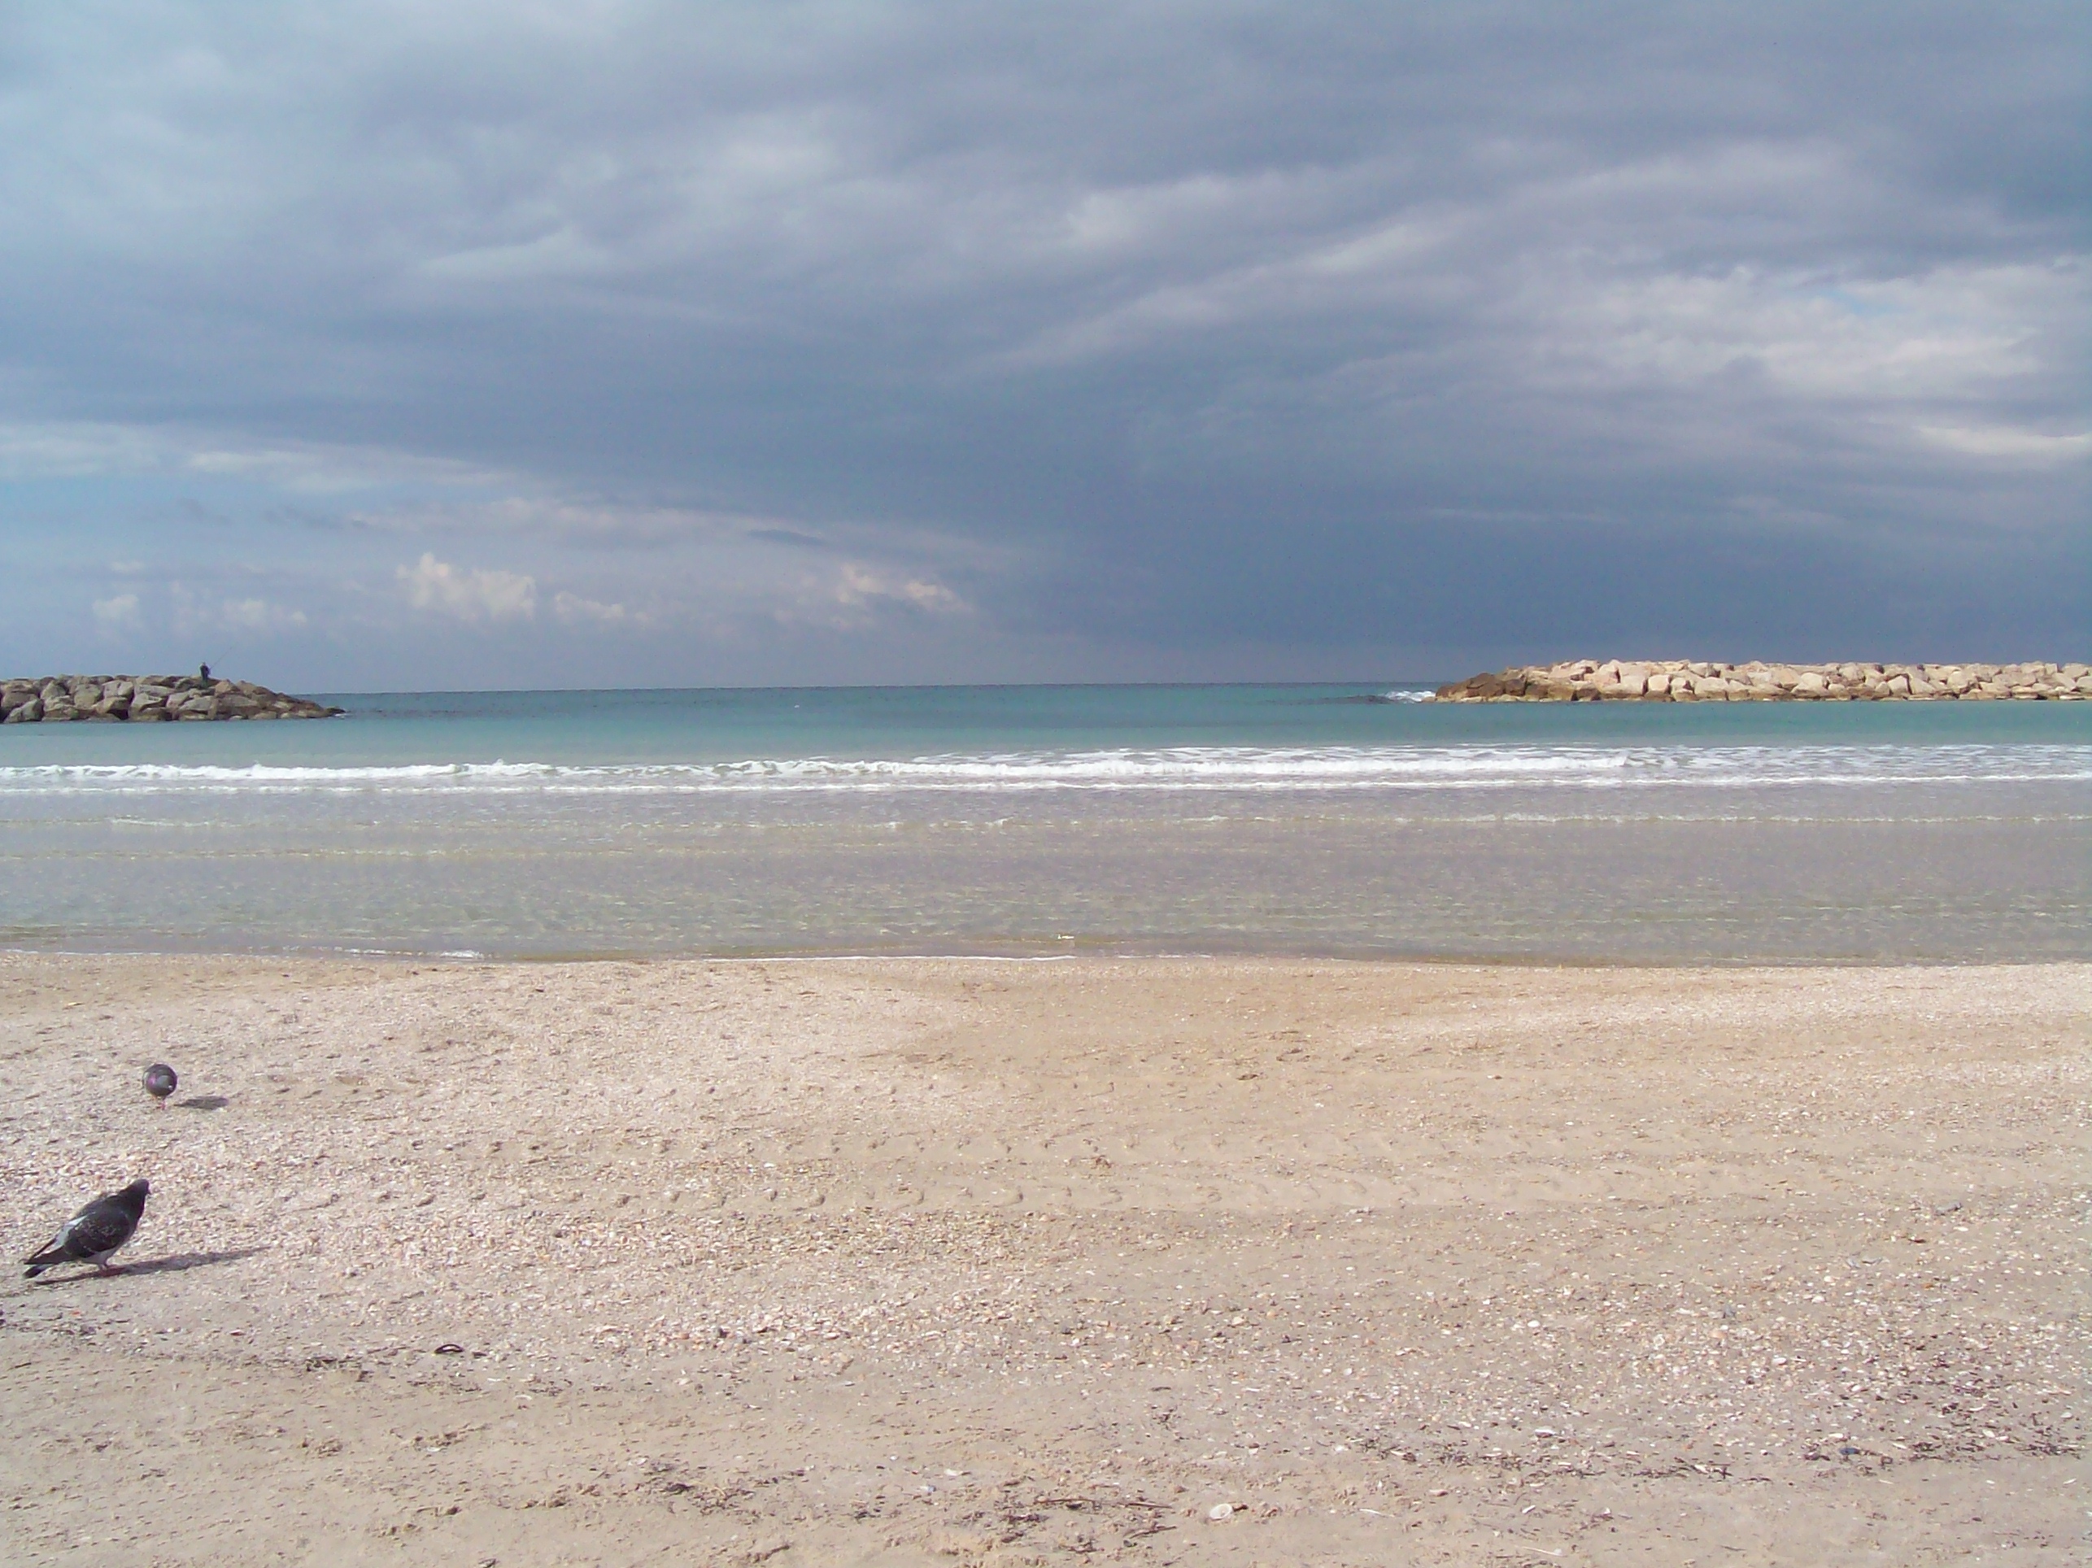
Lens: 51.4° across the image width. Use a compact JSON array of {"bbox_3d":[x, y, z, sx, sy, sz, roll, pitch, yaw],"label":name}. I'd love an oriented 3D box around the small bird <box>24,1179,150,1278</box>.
[{"bbox_3d":[-2.422,1.131,5.500,0.120,0.210,0.315,2,3,40],"label":"small bird"}]

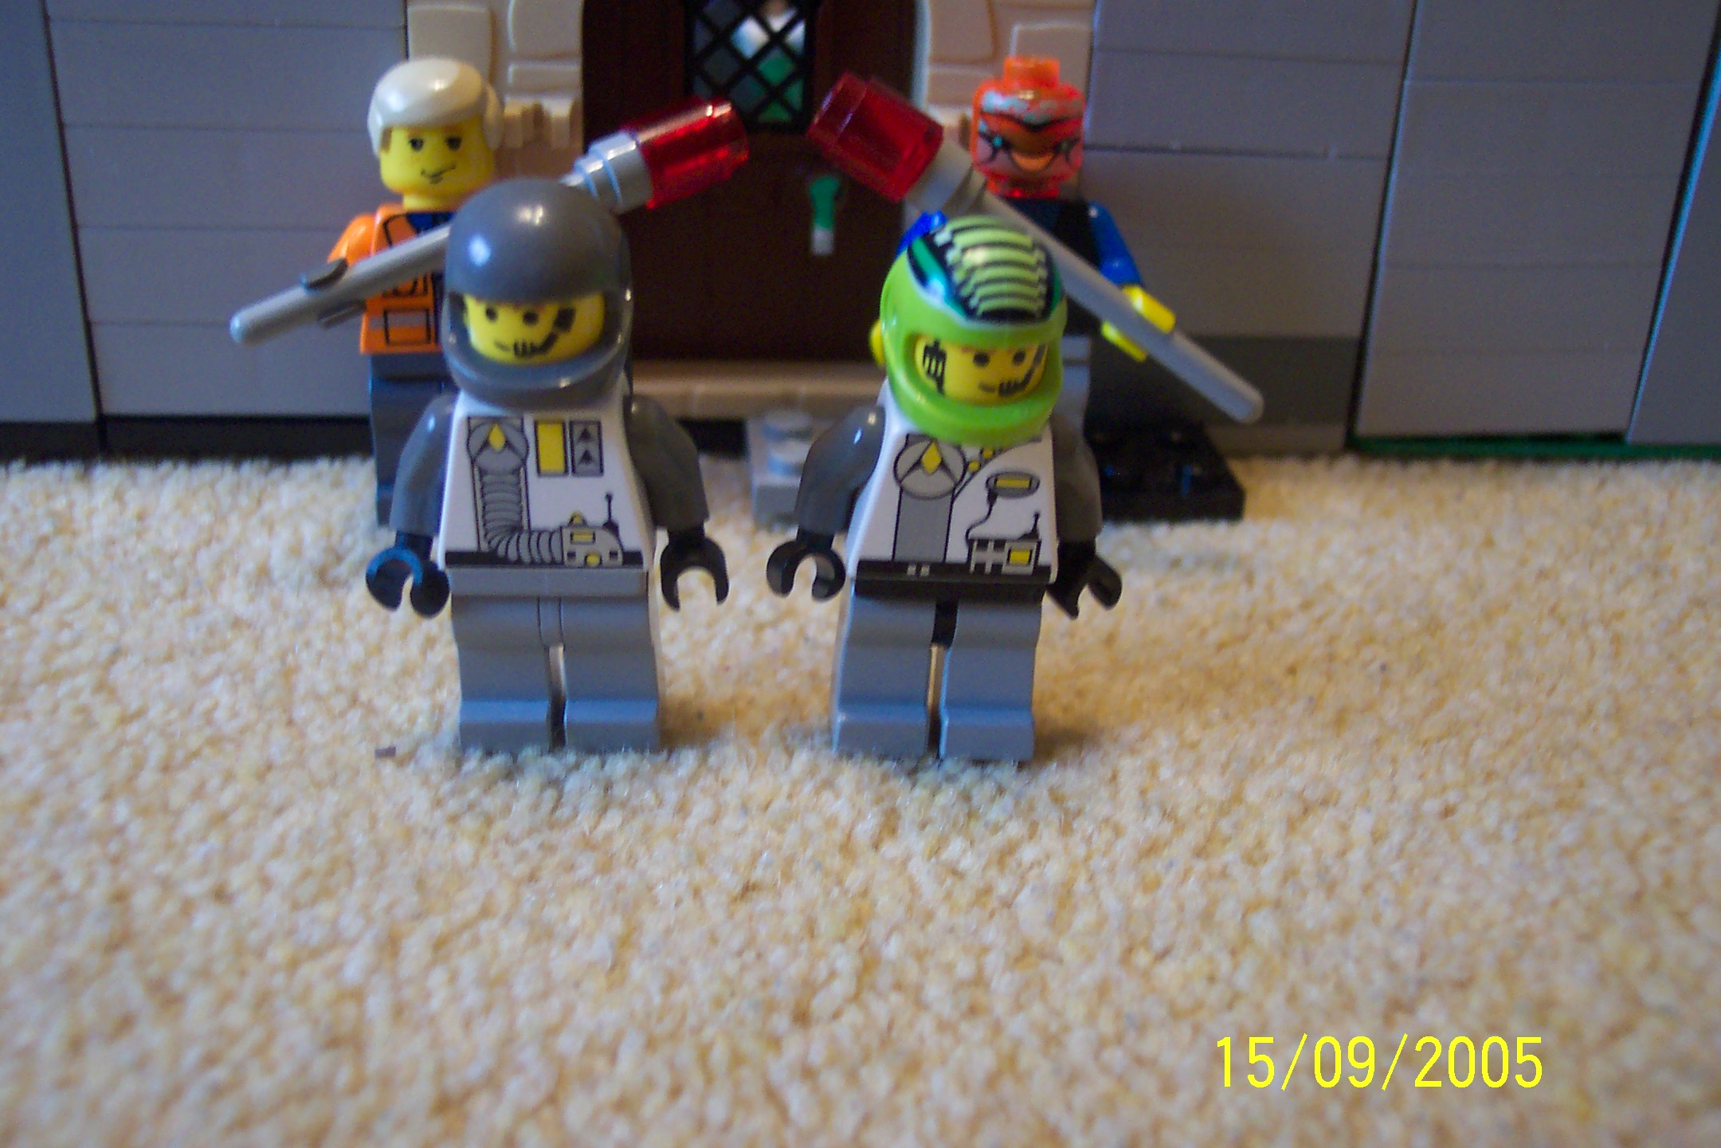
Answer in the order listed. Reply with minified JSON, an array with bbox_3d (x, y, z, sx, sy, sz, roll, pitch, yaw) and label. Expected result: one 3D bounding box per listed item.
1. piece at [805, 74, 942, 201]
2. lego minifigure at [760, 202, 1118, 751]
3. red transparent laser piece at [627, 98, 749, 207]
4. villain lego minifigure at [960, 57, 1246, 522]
[{"bbox_3d":[0.001,-0.039,0.161,0.010,0.008,0.008,33,0,0],"label":"piece"},{"bbox_3d":[0.007,-0.007,0.138,0.026,0.044,0.017,2,28,-5],"label":"lego minifigure"},{"bbox_3d":[-0.016,-0.038,0.166,0.010,0.008,0.008,-20,0,3],"label":"red transparent laser piece"},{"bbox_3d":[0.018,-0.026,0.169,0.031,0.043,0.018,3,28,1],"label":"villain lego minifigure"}]

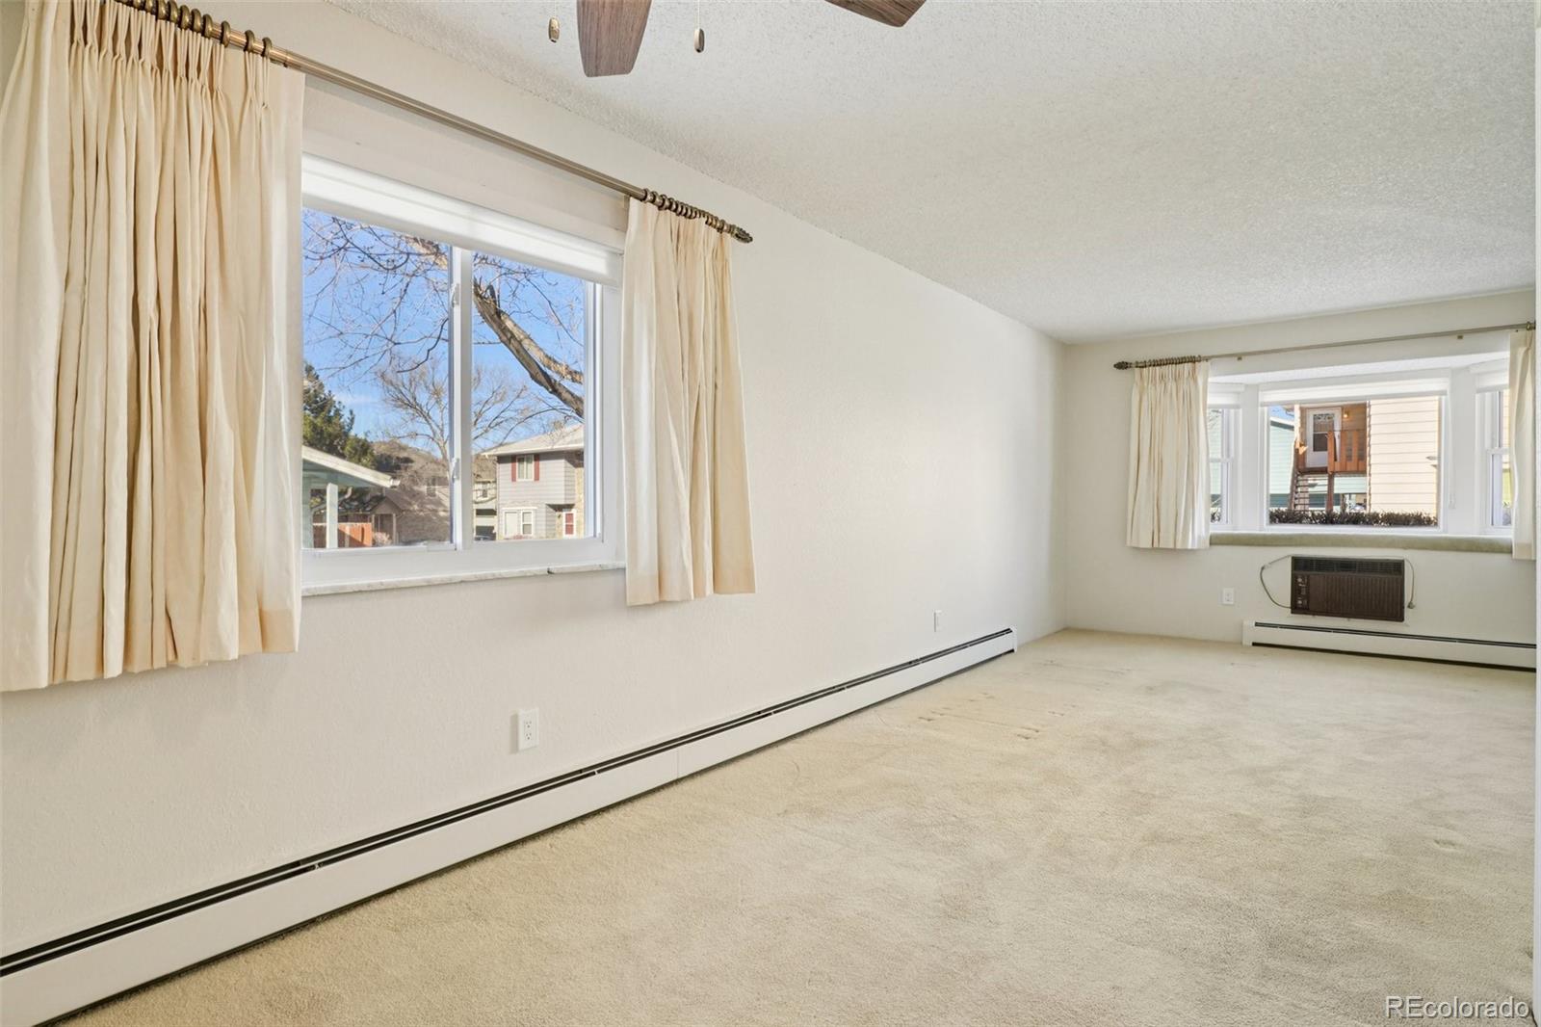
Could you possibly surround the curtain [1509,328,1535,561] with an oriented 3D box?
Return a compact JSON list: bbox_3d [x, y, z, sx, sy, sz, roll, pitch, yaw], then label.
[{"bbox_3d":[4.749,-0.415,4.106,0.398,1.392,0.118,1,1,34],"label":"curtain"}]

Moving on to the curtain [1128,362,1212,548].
[{"bbox_3d":[3.060,-0.438,5.264,0.541,1.411,0.118,1,1,34],"label":"curtain"}]

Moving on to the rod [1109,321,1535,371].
[{"bbox_3d":[3.846,-1.153,4.714,2.668,0.064,0.069,1,1,34],"label":"rod"}]

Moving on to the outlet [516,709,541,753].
[{"bbox_3d":[-0.788,0.711,2.247,0.012,0.126,0.075,1,1,43],"label":"outlet"}]

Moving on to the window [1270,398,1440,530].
[{"bbox_3d":[4.319,-0.383,5.123,1.026,1.029,0.069,1,1,34],"label":"window"}]

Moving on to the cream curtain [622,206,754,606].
[{"bbox_3d":[-0.291,-0.387,2.638,0.108,1.431,0.580,1,1,43],"label":"cream curtain"}]

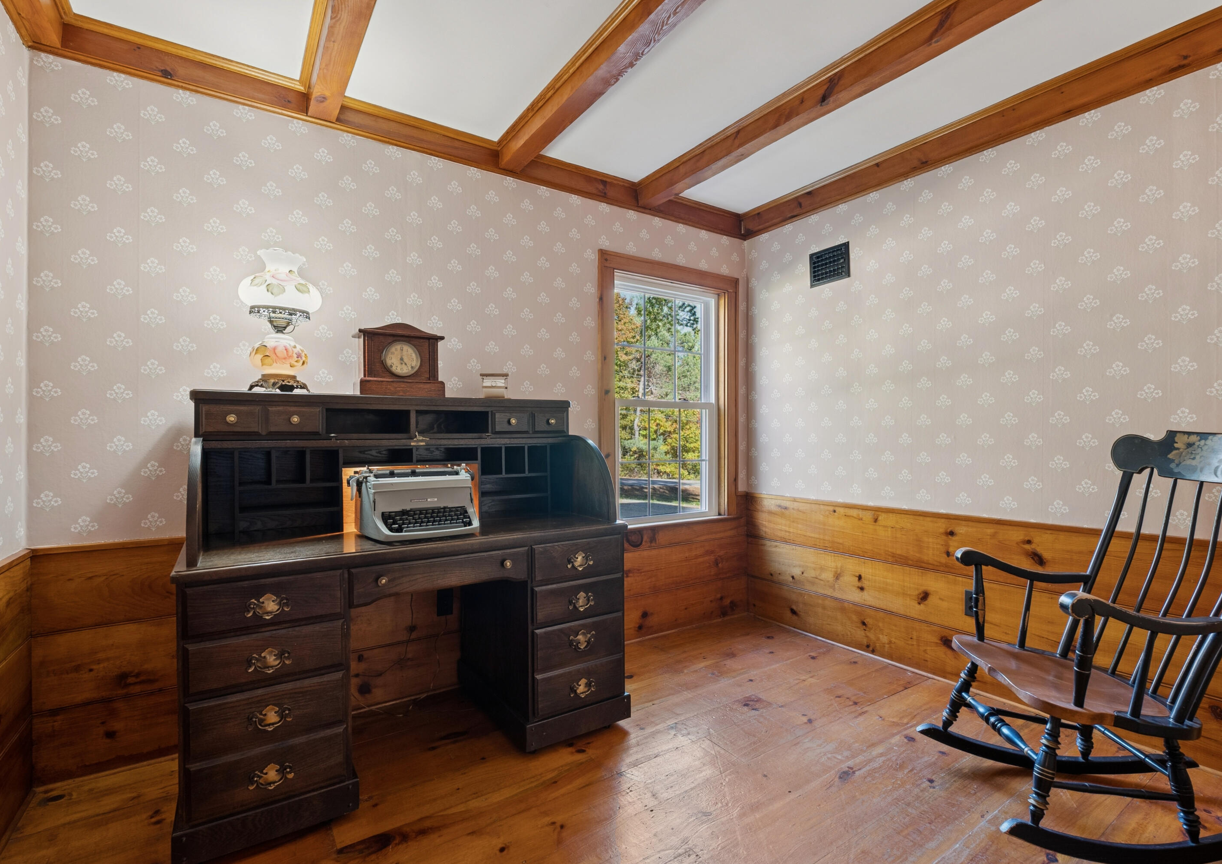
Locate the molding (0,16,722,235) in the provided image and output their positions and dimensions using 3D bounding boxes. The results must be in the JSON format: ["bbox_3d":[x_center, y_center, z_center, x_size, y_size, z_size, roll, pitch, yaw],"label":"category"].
[{"bbox_3d":[-0.474,-1.242,2.629,3.153,0.119,0.067,0,0,-34],"label":"molding"}]

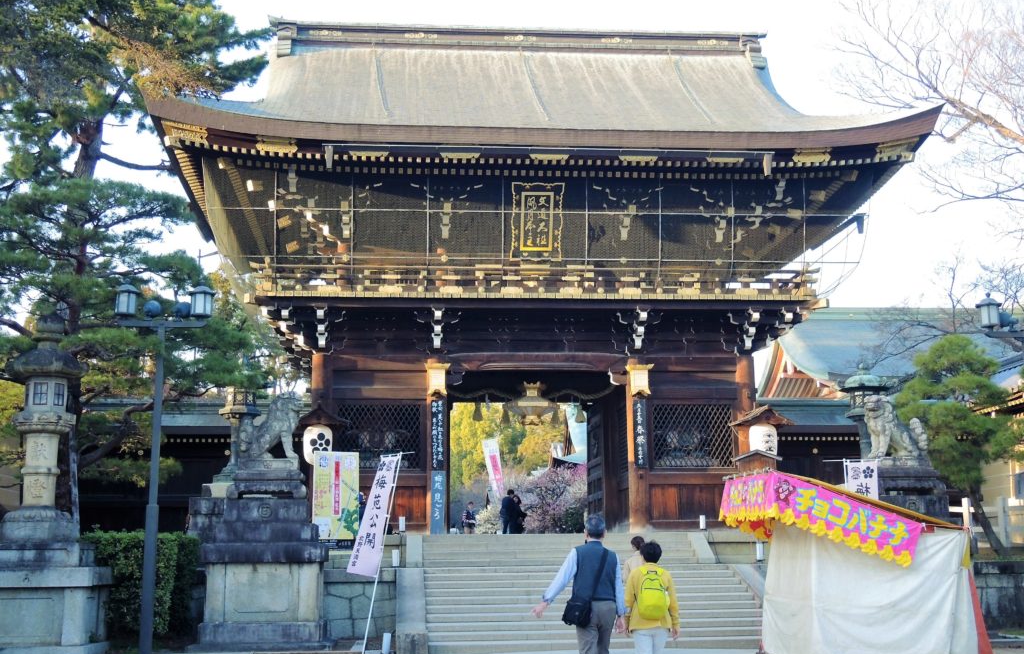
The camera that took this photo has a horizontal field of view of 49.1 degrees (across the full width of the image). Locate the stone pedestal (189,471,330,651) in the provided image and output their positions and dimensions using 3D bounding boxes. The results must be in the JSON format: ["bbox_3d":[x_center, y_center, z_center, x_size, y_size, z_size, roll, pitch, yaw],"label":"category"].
[{"bbox_3d":[-3.694,3.482,16.957,2.000,2.570,1.650,0,-10,-5],"label":"stone pedestal"}]

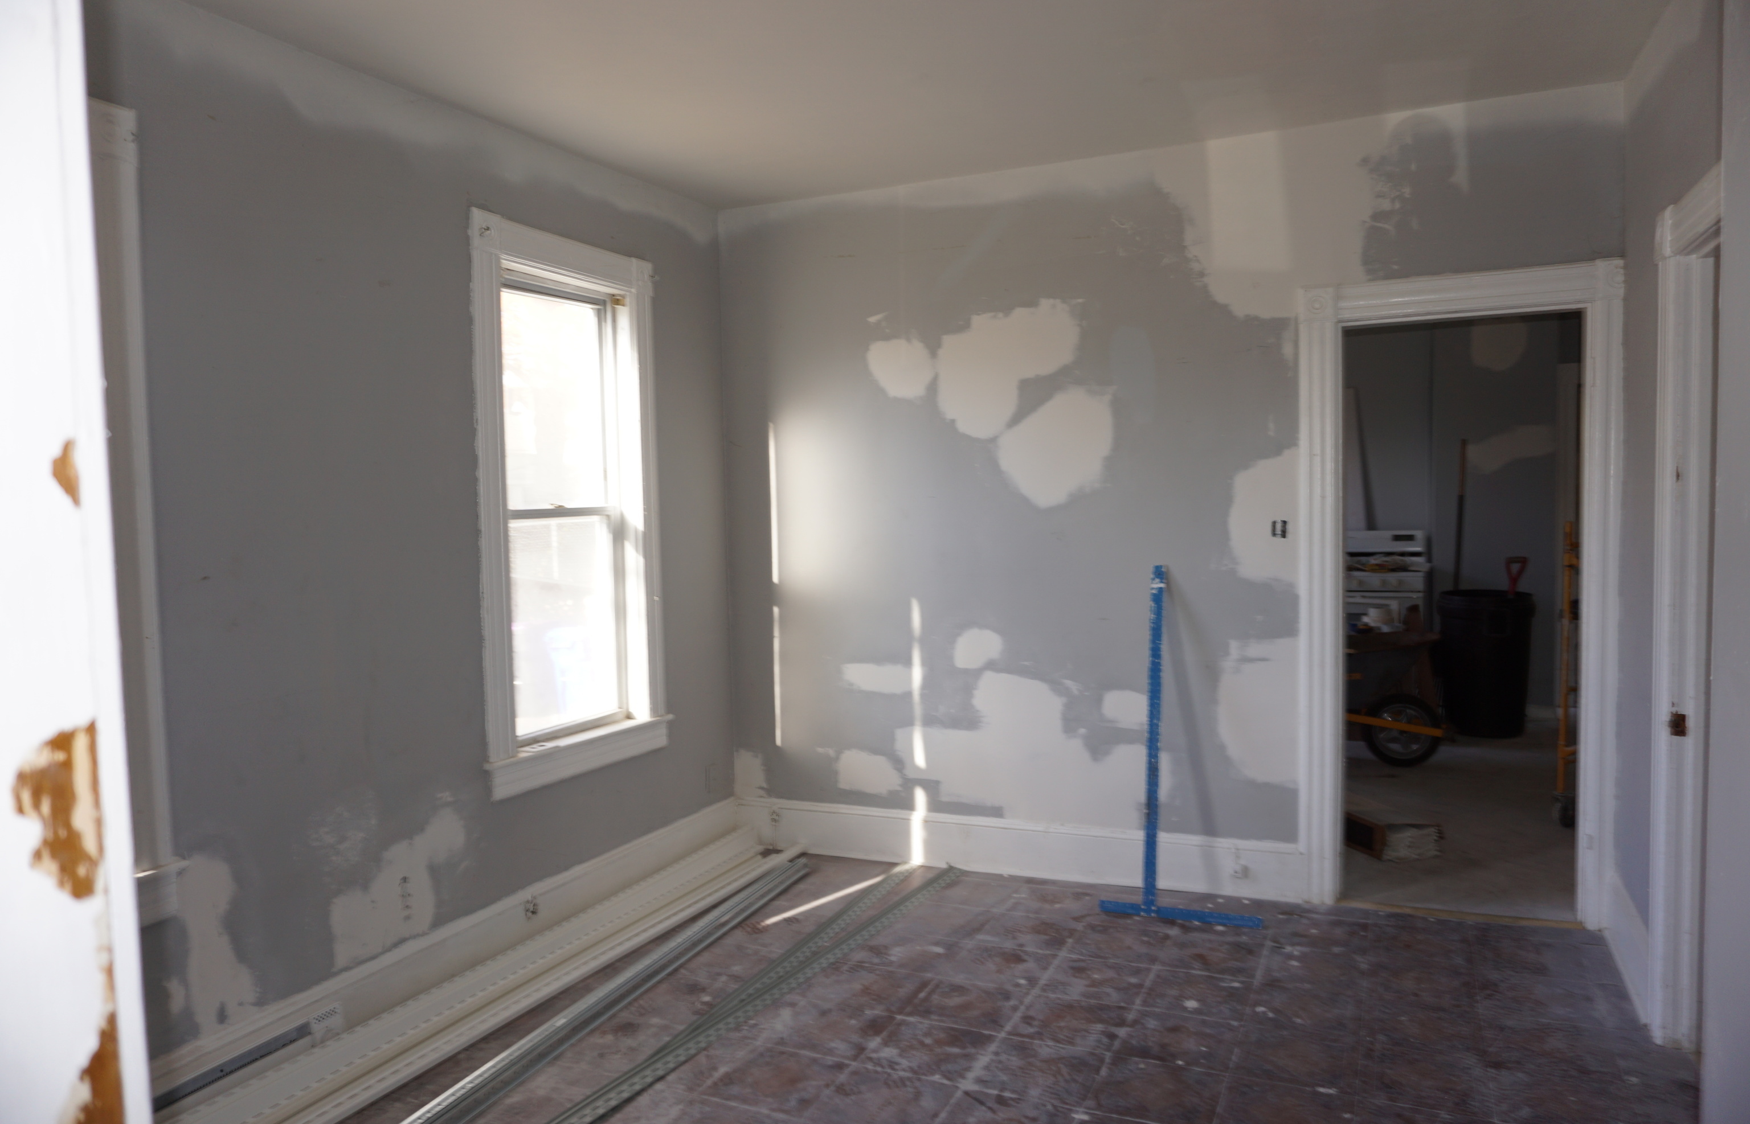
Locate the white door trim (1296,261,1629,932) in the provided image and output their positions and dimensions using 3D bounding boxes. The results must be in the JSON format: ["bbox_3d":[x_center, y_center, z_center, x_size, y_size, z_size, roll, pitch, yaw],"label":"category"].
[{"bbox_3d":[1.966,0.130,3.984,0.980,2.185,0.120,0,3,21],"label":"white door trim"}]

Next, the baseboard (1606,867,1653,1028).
[{"bbox_3d":[2.257,1.136,3.500,0.025,0.215,0.710,0,3,24],"label":"baseboard"}]

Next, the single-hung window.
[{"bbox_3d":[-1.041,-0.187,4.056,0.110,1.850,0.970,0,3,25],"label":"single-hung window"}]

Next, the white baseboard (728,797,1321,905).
[{"bbox_3d":[0.471,1.119,4.598,2.270,0.212,0.030,0,3,21],"label":"white baseboard"}]

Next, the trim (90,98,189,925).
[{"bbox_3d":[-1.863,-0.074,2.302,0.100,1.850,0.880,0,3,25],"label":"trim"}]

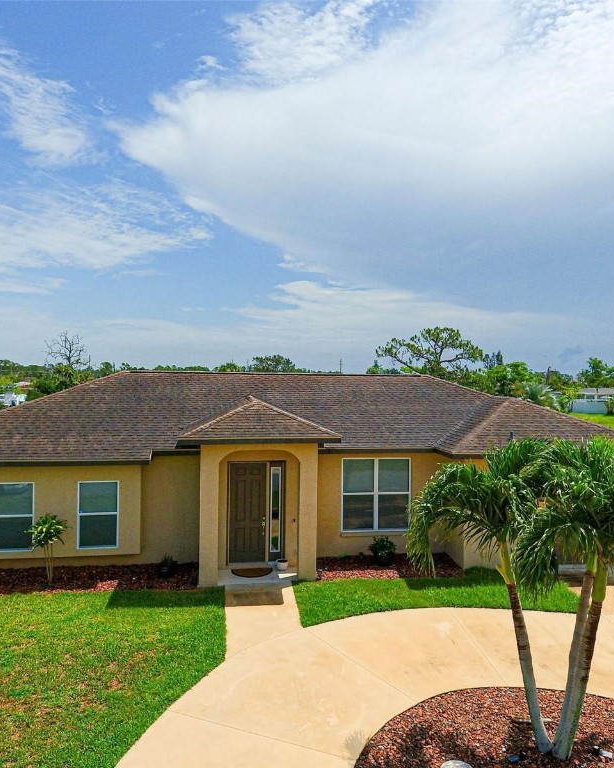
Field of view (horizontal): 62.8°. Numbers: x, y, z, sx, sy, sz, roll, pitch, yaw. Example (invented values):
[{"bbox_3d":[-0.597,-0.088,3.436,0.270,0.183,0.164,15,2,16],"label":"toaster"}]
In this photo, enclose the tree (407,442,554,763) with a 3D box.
[{"bbox_3d":[2.253,2.742,6.530,1.790,4.070,1.800,0,1,-7],"label":"tree"}]

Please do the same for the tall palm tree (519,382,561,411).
[{"bbox_3d":[25.050,1.944,54.039,4.100,4.210,4.100,0,1,-7],"label":"tall palm tree"}]

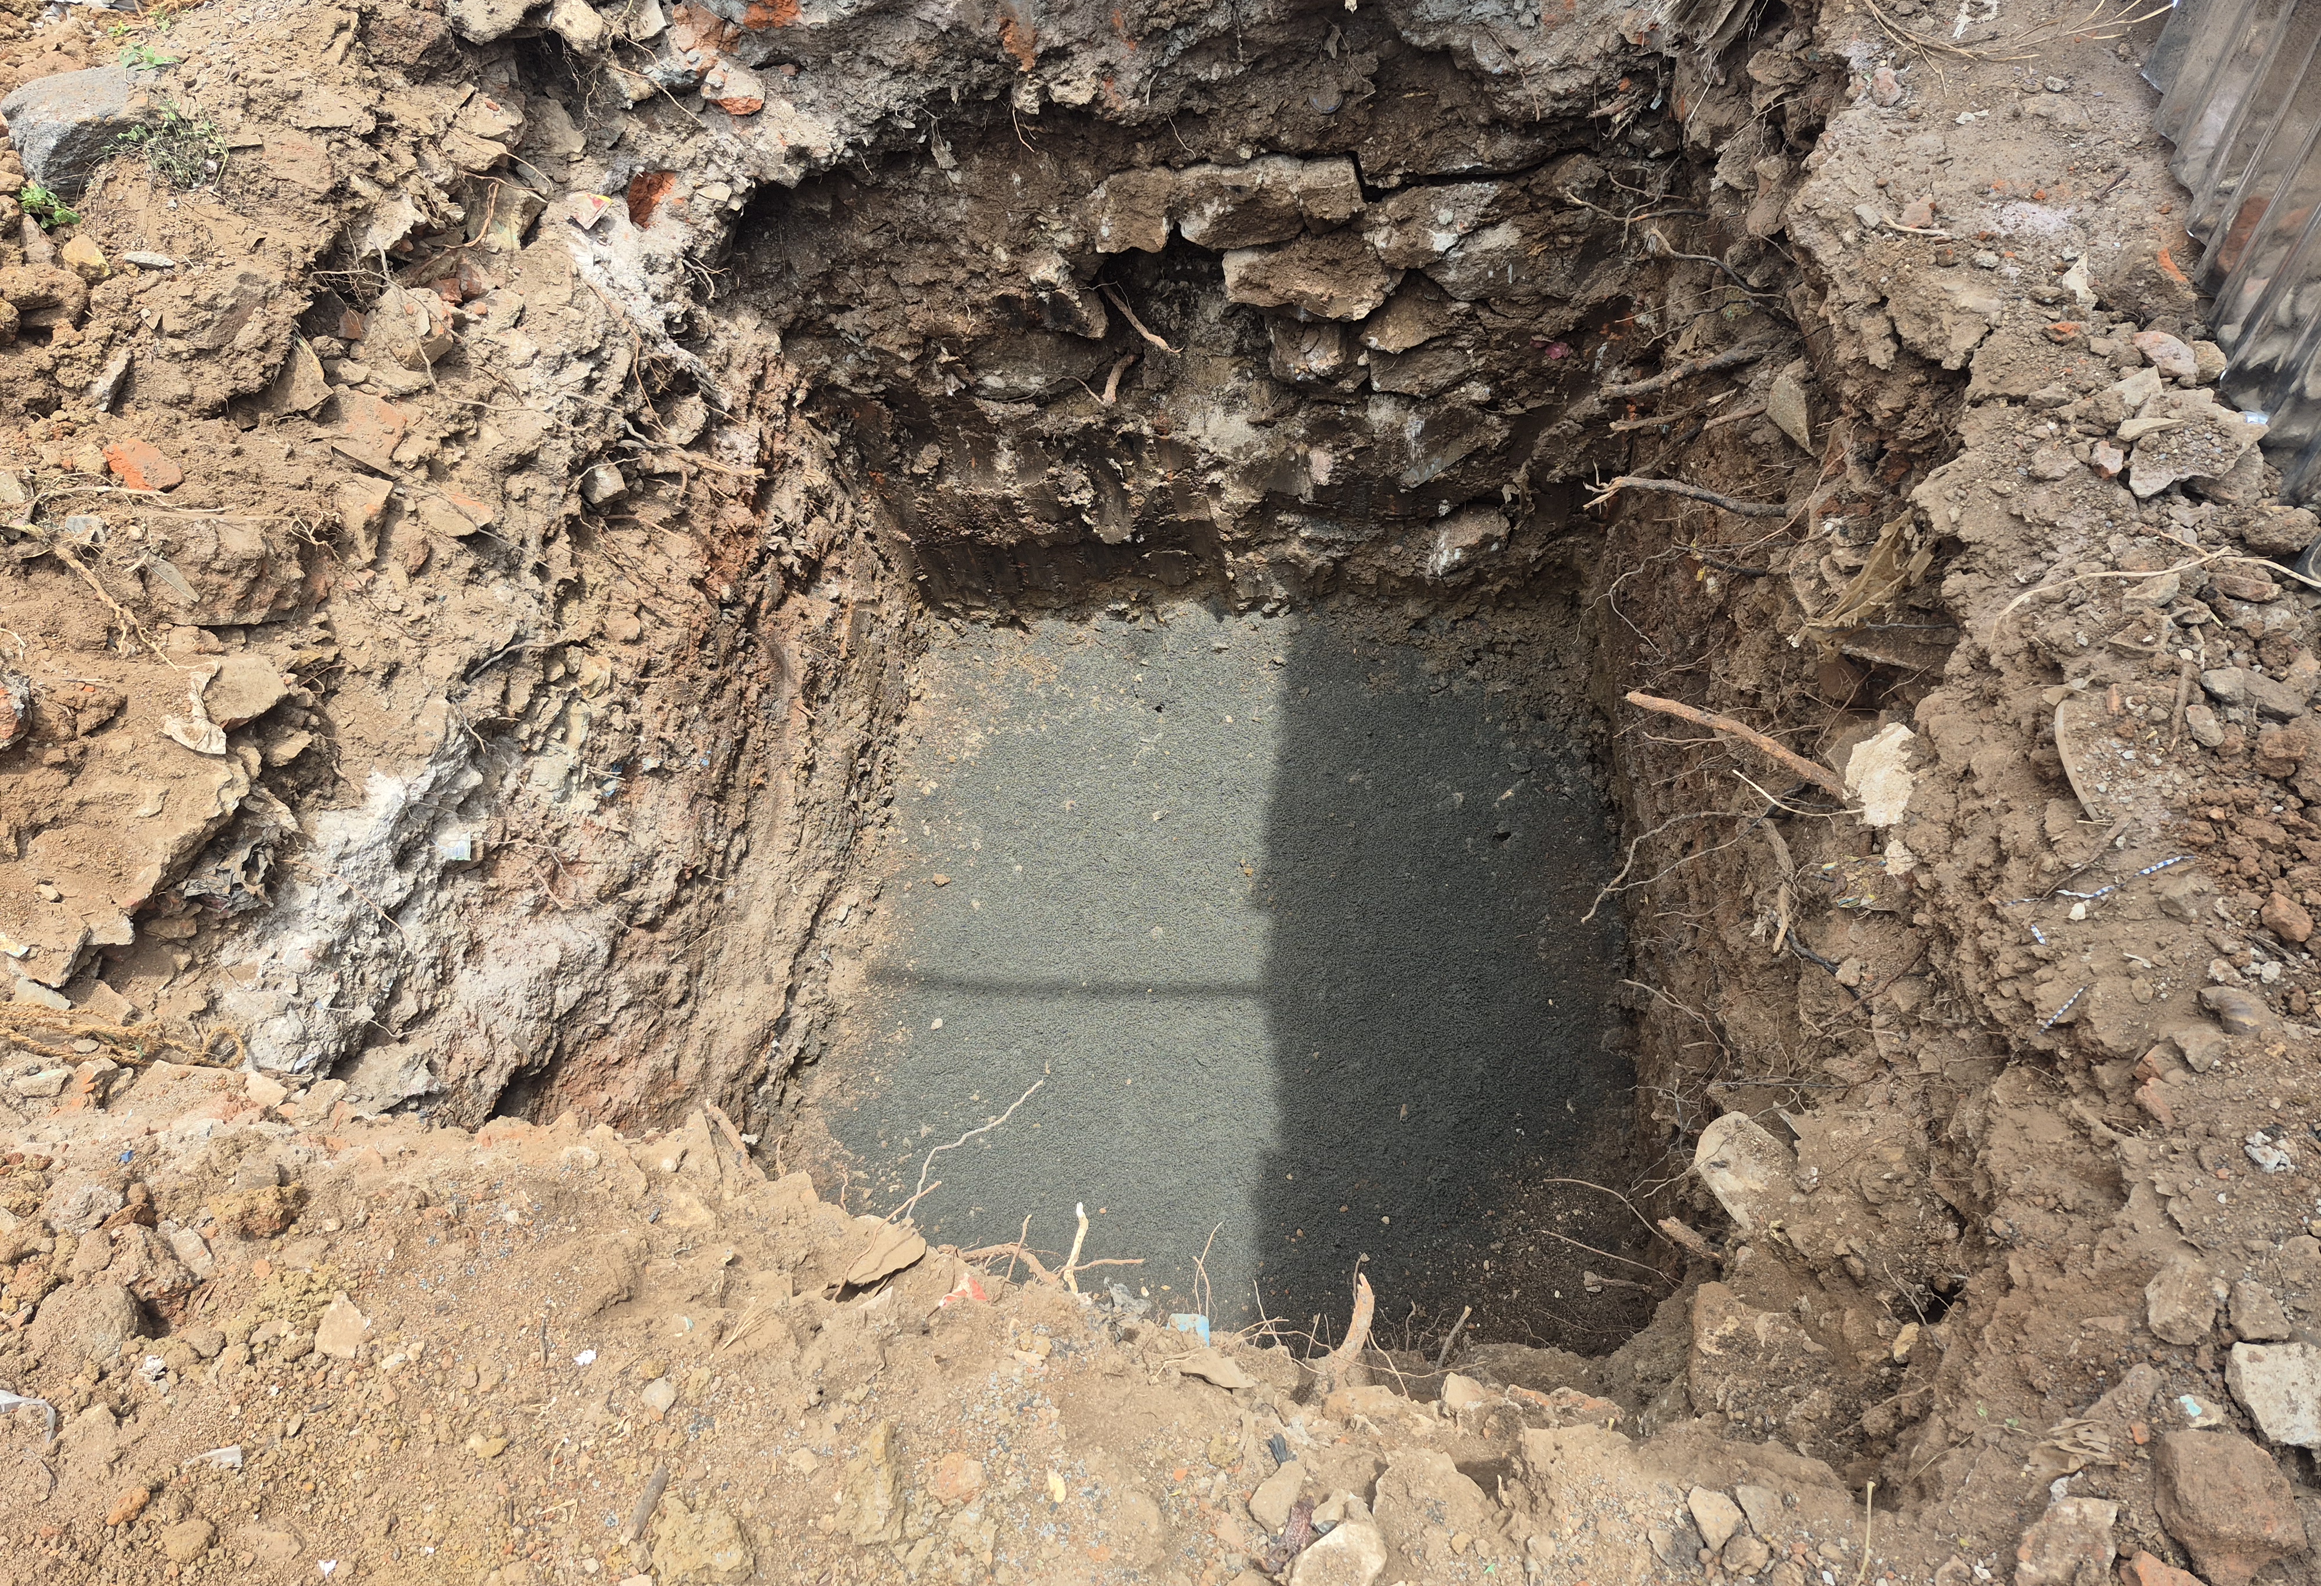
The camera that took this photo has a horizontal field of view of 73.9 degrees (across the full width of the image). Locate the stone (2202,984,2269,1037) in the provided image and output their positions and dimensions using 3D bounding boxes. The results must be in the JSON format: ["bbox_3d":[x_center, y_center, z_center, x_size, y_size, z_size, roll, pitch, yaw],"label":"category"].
[{"bbox_3d":[1.083,0.218,1.550,0.048,0.028,0.045,-7,62,-4],"label":"stone"}]

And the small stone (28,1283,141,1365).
[{"bbox_3d":[-0.922,0.454,1.322,0.082,0.049,0.066,5,62,3],"label":"small stone"}]

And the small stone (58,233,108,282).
[{"bbox_3d":[-1.319,-0.656,1.889,0.062,0.041,0.047,40,69,19],"label":"small stone"}]

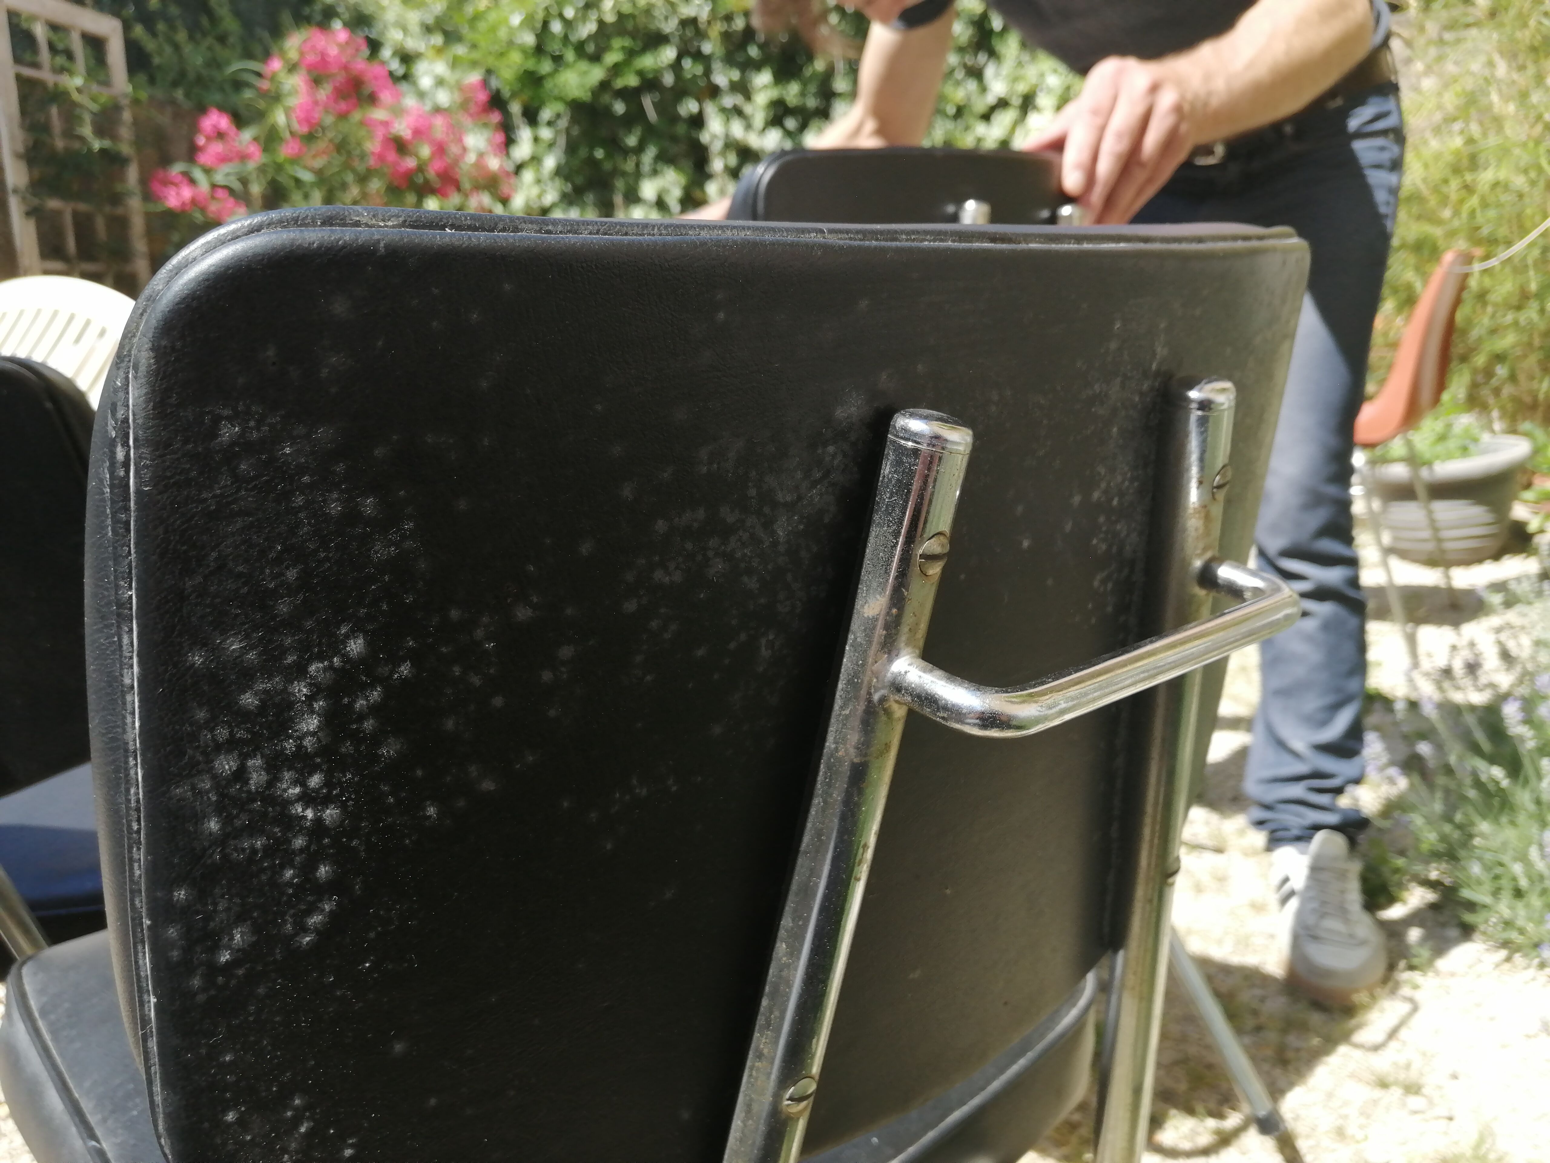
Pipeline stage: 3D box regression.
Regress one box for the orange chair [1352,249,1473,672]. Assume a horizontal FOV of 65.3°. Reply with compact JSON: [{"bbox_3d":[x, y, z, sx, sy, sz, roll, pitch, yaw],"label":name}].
[{"bbox_3d":[1.200,-0.297,2.674,0.520,0.810,0.470,10,18,33],"label":"orange chair"}]

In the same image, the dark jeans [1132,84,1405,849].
[{"bbox_3d":[0.540,-0.137,1.516,0.450,0.930,0.340,11,19,35],"label":"dark jeans"}]

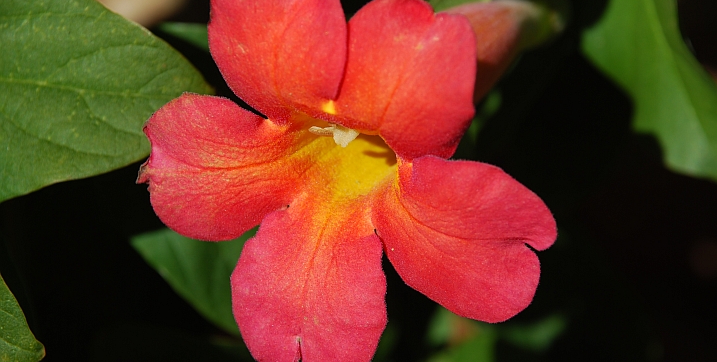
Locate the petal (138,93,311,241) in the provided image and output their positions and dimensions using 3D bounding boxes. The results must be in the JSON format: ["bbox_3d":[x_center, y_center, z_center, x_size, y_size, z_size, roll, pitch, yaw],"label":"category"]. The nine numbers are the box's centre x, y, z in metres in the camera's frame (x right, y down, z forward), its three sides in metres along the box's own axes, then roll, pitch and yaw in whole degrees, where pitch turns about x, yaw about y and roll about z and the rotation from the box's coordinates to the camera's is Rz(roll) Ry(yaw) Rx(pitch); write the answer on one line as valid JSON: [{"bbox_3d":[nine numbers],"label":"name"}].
[{"bbox_3d":[-0.019,-0.002,0.500,0.024,0.021,0.007,-3,-3,7],"label":"petal"}]

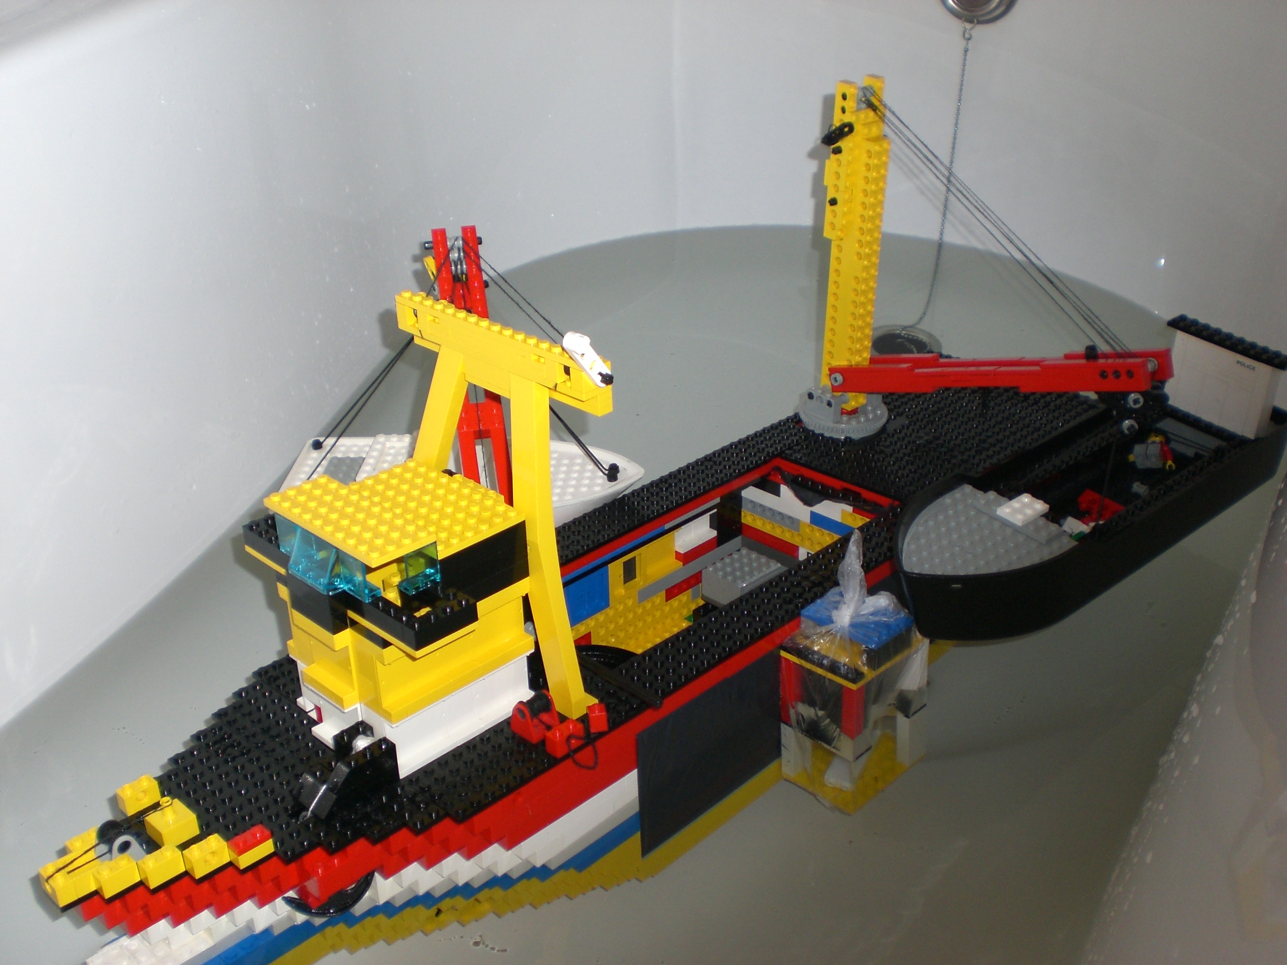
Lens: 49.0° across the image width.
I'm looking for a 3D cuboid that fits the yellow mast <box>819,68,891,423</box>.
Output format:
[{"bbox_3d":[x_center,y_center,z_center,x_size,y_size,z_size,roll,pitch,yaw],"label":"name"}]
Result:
[{"bbox_3d":[0.133,-0.146,0.887,0.032,0.209,0.029,-22,36,-35],"label":"yellow mast"}]

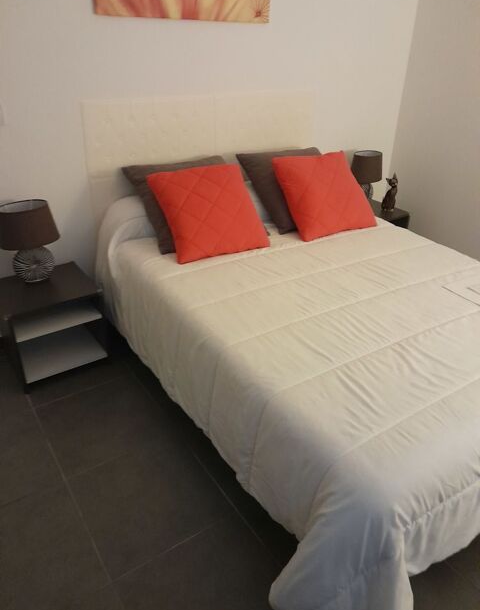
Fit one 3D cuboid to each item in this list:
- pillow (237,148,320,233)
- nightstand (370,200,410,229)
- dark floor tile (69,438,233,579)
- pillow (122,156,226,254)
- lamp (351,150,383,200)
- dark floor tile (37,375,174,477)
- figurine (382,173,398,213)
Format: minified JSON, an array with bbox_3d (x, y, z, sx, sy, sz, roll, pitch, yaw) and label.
[{"bbox_3d":[0.316,-0.639,2.685,0.530,0.140,0.510,-17,71,-30],"label":"pillow"},{"bbox_3d":[0.879,-0.461,3.469,0.400,0.395,0.380,-17,33,-30],"label":"nightstand"},{"bbox_3d":[-0.316,0.674,1.760,0.457,0.010,0.457,-17,33,-30],"label":"dark floor tile"},{"bbox_3d":[-0.214,-0.506,2.435,0.550,0.140,0.510,-17,69,-30],"label":"pillow"},{"bbox_3d":[0.856,-0.826,3.350,0.250,0.355,0.210,-17,33,-30],"label":"lamp"},{"bbox_3d":[-0.572,0.487,2.095,0.457,0.010,0.457,-17,33,-30],"label":"dark floor tile"},{"bbox_3d":[1.001,-0.751,3.341,0.075,0.240,0.085,-17,33,-30],"label":"figurine"}]

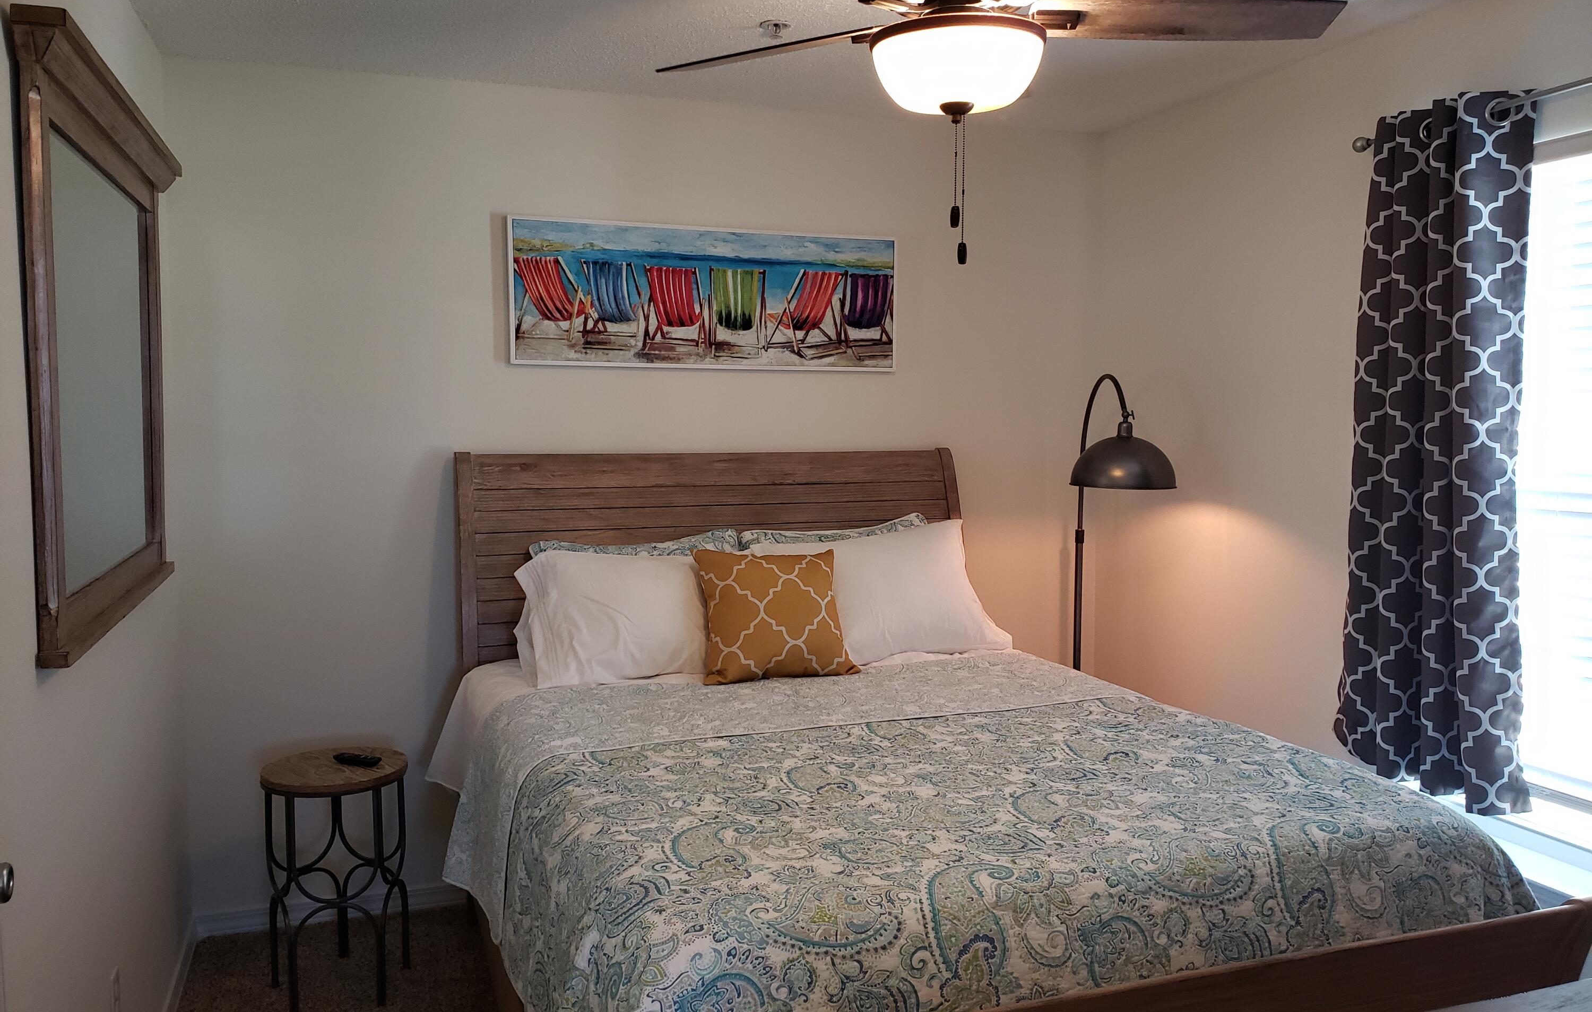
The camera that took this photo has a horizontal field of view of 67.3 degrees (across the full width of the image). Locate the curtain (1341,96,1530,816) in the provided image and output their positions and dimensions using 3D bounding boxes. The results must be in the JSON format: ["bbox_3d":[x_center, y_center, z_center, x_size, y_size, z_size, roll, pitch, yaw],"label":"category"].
[{"bbox_3d":[1.501,-0.121,2.838,0.120,1.600,0.510,-2,4,-20],"label":"curtain"}]

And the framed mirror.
[{"bbox_3d":[-1.332,-0.287,2.373,0.082,1.000,1.180,0,4,-20],"label":"framed mirror"}]

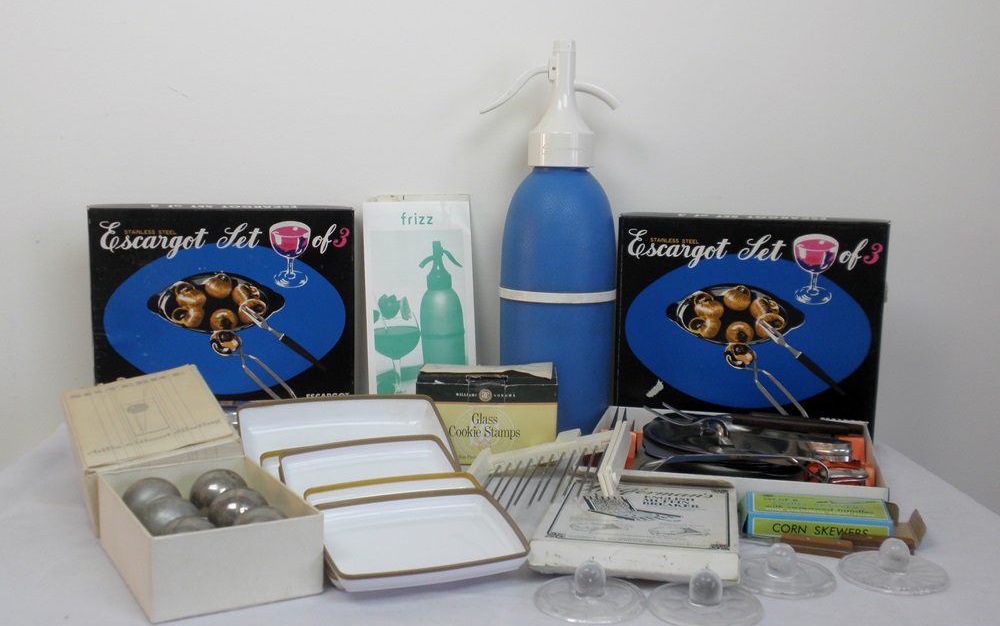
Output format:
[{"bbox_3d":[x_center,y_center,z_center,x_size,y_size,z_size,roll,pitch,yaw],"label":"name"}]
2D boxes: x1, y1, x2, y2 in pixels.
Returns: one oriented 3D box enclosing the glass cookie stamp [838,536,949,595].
[{"bbox_3d":[0.272,0.167,0.739,0.072,0.029,0.072,1,7,0],"label":"glass cookie stamp"}]

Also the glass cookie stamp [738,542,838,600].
[{"bbox_3d":[0.192,0.167,0.729,0.072,0.029,0.072,1,7,0],"label":"glass cookie stamp"}]

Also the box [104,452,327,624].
[{"bbox_3d":[-0.203,0.150,0.738,0.107,0.053,0.166,-4,8,-30],"label":"box"}]

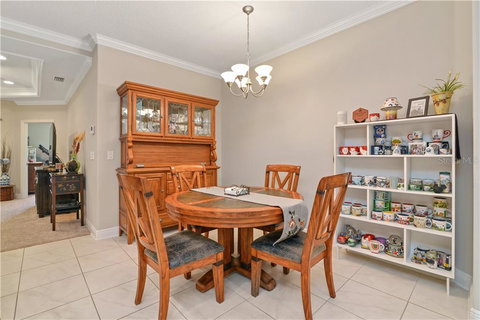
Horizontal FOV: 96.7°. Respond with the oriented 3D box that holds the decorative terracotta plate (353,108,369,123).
[{"bbox_3d":[1.320,-0.479,2.331,0.060,0.172,0.157,0,1,-43],"label":"decorative terracotta plate"}]

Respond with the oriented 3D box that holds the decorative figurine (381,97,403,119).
[{"bbox_3d":[1.520,-0.508,2.132,0.183,0.235,0.183,0,1,-43],"label":"decorative figurine"}]

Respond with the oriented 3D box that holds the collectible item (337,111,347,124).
[{"bbox_3d":[1.190,-0.478,2.484,0.105,0.170,0.105,0,1,-43],"label":"collectible item"}]

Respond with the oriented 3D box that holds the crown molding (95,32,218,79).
[{"bbox_3d":[-1.183,-1.696,3.675,2.280,0.110,0.100,0,1,-43],"label":"crown molding"}]

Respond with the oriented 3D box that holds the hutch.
[{"bbox_3d":[-1.072,0.049,3.445,1.520,2.145,0.510,0,1,-43],"label":"hutch"}]

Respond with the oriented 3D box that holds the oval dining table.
[{"bbox_3d":[-0.047,0.744,2.153,1.340,0.778,1.340,0,1,-43],"label":"oval dining table"}]

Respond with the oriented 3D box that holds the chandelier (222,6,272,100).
[{"bbox_3d":[0.086,-1.219,2.460,0.600,1.030,0.600,0,0,0],"label":"chandelier"}]

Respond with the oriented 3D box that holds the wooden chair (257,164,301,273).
[{"bbox_3d":[0.372,0.615,2.618,0.500,1.030,0.620,0,1,43],"label":"wooden chair"}]

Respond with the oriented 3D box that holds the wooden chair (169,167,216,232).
[{"bbox_3d":[-0.443,0.614,2.573,0.500,1.030,0.620,0,1,-44],"label":"wooden chair"}]

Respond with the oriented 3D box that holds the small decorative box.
[{"bbox_3d":[-0.030,0.318,2.197,0.190,0.075,0.190,0,1,-43],"label":"small decorative box"}]

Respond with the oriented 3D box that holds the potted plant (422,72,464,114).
[{"bbox_3d":[1.783,-0.570,1.867,0.240,0.365,0.260,0,1,-43],"label":"potted plant"}]

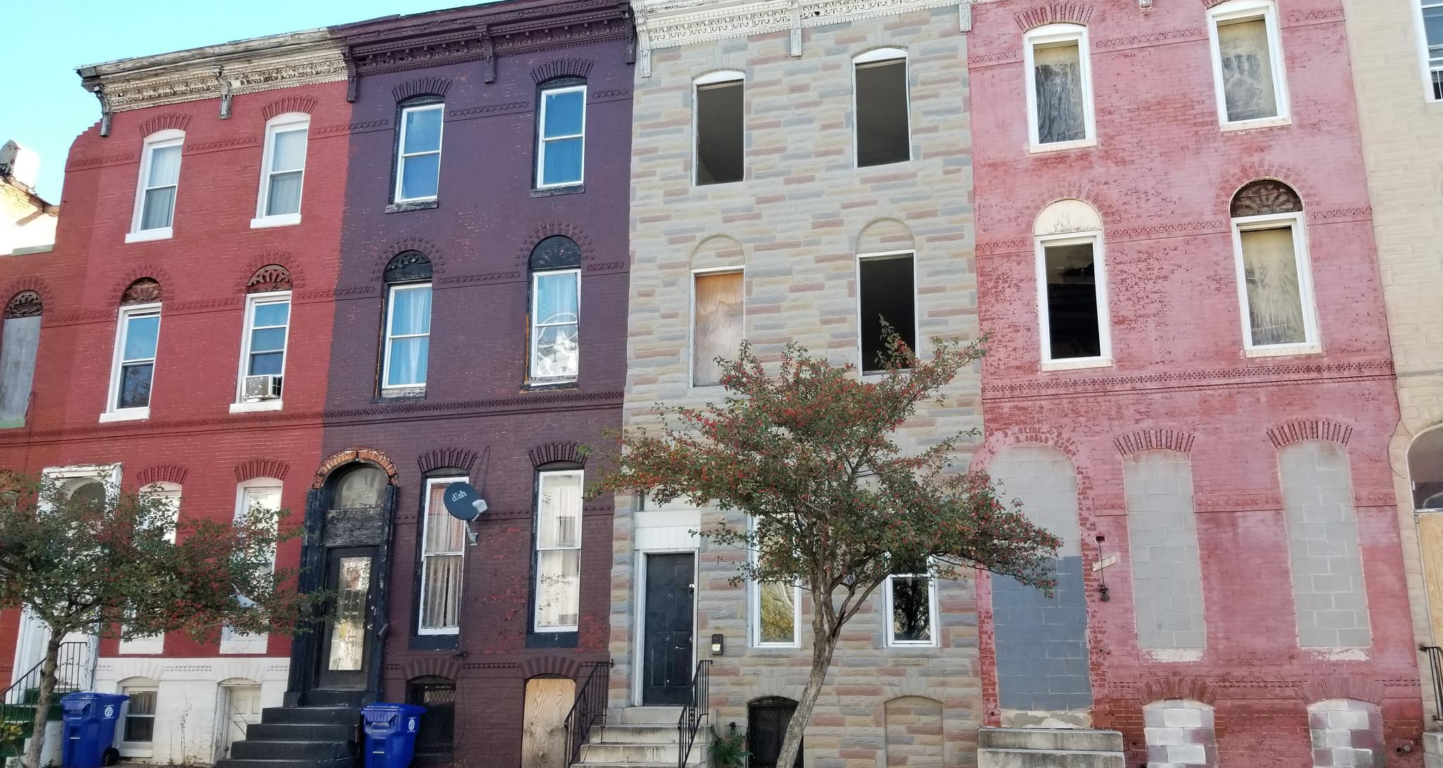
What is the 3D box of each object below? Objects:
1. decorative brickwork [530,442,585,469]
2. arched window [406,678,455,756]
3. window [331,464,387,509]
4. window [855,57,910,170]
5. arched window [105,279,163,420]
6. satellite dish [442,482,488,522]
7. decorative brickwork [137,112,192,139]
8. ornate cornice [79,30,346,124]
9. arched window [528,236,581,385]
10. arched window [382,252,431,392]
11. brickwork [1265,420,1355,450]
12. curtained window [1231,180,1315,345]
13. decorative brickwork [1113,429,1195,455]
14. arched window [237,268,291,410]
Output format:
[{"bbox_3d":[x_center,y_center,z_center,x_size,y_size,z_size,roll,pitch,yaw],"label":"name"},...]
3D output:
[{"bbox_3d":[-2.326,1.020,15.579,0.904,0.350,0.100,-4,-14,14],"label":"decorative brickwork"},{"bbox_3d":[-4.057,4.662,15.164,0.768,1.102,0.152,-4,-14,14],"label":"arched window"},{"bbox_3d":[-5.296,1.527,15.975,0.874,0.669,0.100,-3,-13,13],"label":"window"},{"bbox_3d":[2.324,-3.921,15.637,0.747,1.639,0.150,-4,-14,14],"label":"window"},{"bbox_3d":[-9.760,-0.602,18.081,0.860,2.460,0.160,-4,-14,14],"label":"arched window"},{"bbox_3d":[-3.581,1.645,15.132,0.546,0.566,0.455,10,-17,-37],"label":"satellite dish"},{"bbox_3d":[-9.475,-4.426,18.462,1.052,0.380,0.120,-3,-13,14],"label":"decorative brickwork"},{"bbox_3d":[-8.584,-5.024,18.201,4.902,0.930,0.627,-4,-14,14],"label":"ornate cornice"},{"bbox_3d":[-2.467,-1.083,16.054,0.819,2.294,0.172,-4,-14,14],"label":"arched window"},{"bbox_3d":[-4.723,-0.949,16.341,0.758,2.192,0.140,-3,-13,13],"label":"arched window"},{"bbox_3d":[7.111,0.616,13.112,0.947,0.326,0.100,-4,-14,14],"label":"brickwork"},{"bbox_3d":[6.918,-1.507,13.635,0.830,2.242,0.150,-3,-13,13],"label":"curtained window"},{"bbox_3d":[5.412,0.727,13.525,0.950,0.334,0.101,-4,-14,14],"label":"decorative brickwork"},{"bbox_3d":[-7.084,-0.742,16.865,0.814,2.270,0.140,-3,-13,13],"label":"arched window"}]

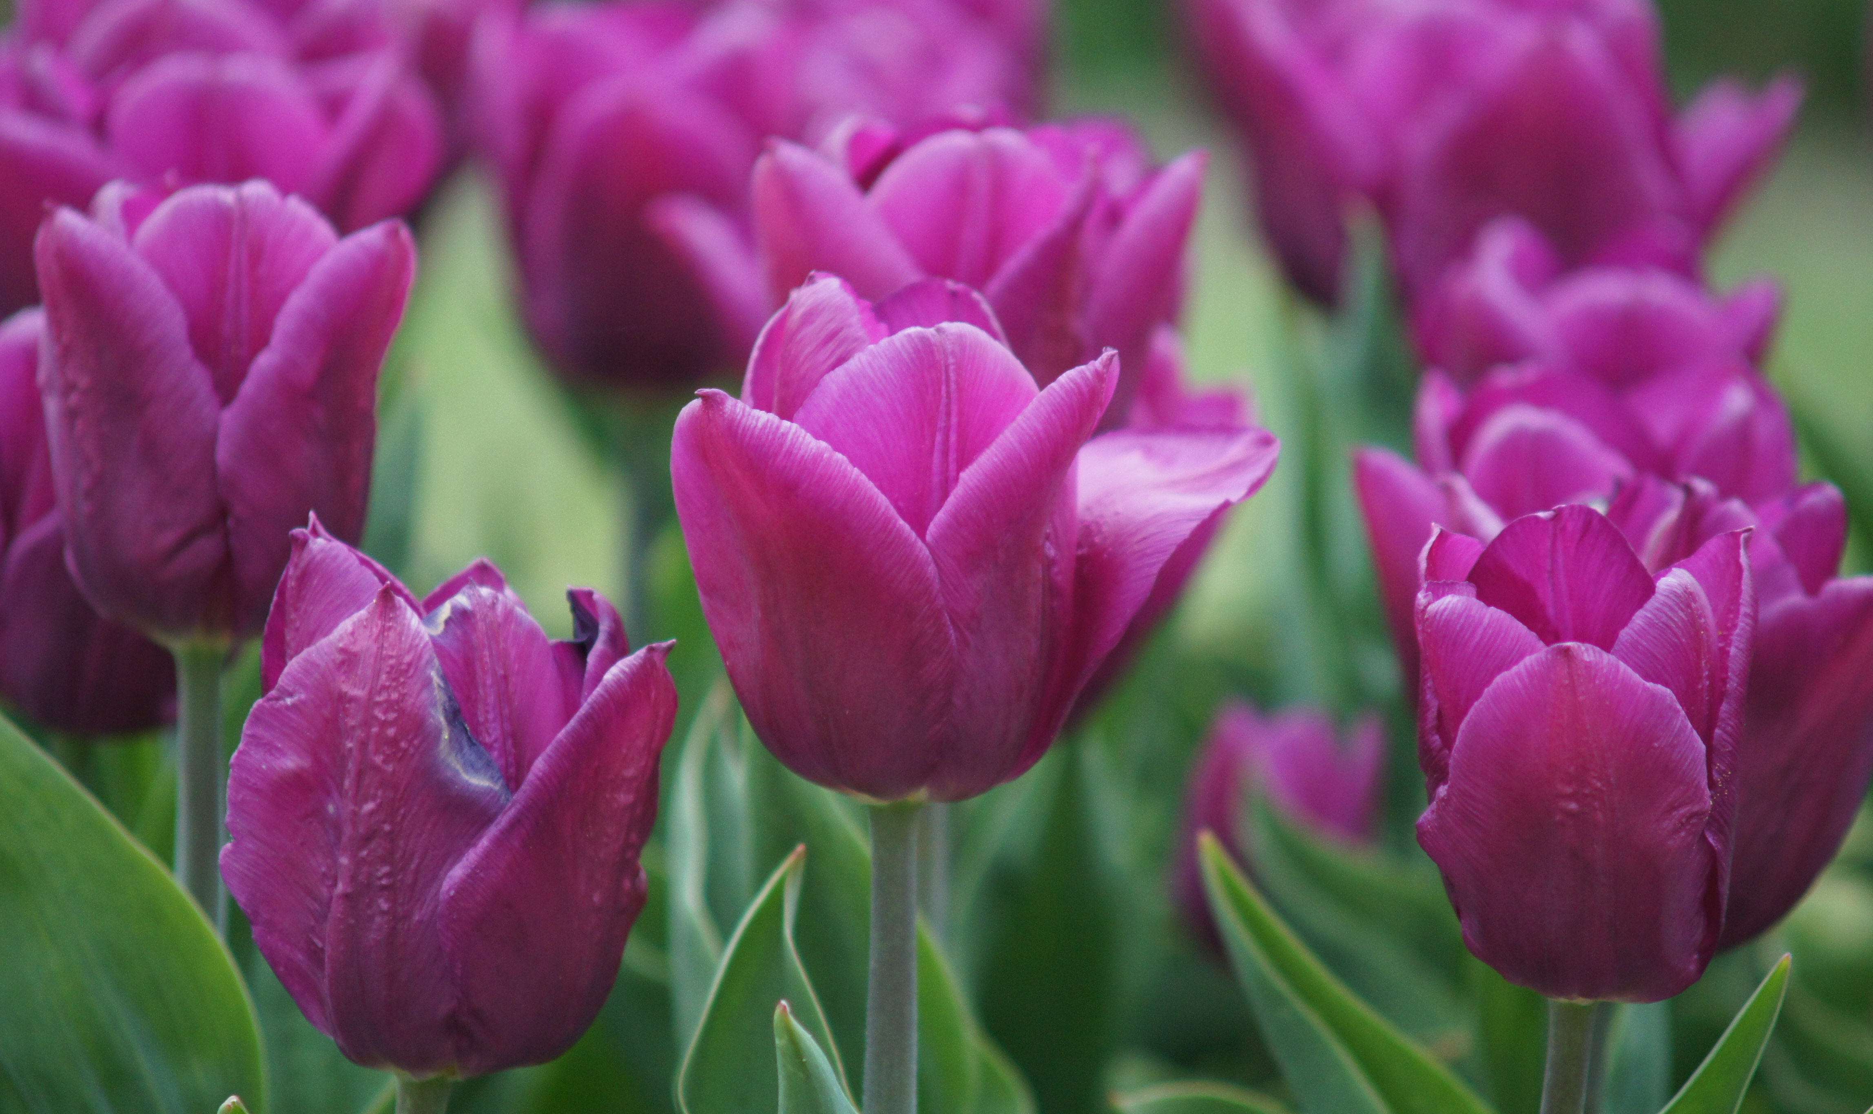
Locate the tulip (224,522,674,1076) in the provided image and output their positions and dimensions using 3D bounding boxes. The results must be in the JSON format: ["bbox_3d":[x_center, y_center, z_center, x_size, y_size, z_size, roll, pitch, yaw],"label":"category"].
[{"bbox_3d":[-0.062,0.032,2.070,0.057,0.065,0.053,0,10,0],"label":"tulip"}]

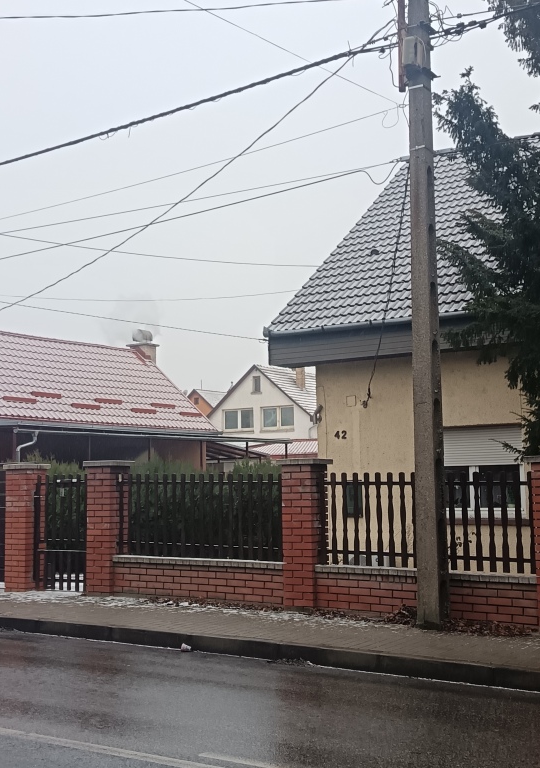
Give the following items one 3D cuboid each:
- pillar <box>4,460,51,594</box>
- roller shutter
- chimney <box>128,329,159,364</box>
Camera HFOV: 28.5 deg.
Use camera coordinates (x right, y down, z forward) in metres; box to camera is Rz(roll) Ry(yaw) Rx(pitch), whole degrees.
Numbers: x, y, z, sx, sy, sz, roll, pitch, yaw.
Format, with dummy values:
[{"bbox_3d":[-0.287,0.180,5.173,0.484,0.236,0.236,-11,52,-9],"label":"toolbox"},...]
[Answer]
[{"bbox_3d":[-3.228,1.890,14.118,0.440,1.650,0.440,-4,-6,33],"label":"pillar"},{"bbox_3d":[3.042,0.909,15.716,1.471,0.596,0.080,-4,-6,34],"label":"roller shutter"},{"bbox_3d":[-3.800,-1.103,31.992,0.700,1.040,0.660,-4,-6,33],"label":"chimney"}]

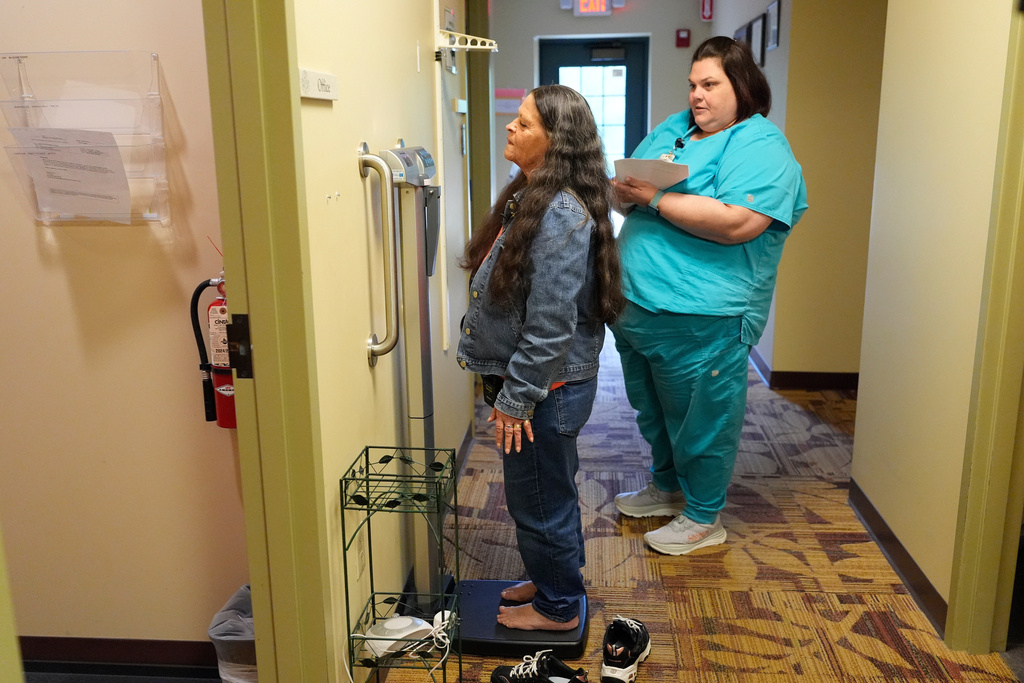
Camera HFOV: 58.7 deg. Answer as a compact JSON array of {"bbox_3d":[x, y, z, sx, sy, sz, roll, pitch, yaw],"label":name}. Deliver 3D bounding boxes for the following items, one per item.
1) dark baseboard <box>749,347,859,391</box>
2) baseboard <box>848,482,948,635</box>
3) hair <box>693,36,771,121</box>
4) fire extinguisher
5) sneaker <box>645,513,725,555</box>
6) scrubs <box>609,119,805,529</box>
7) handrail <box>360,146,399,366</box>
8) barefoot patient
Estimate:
[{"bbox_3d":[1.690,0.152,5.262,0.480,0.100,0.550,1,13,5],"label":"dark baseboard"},{"bbox_3d":[1.252,0.671,2.997,0.015,0.100,0.995,1,13,5],"label":"baseboard"},{"bbox_3d":[0.694,-0.826,2.873,0.235,0.255,0.210,-10,16,-36],"label":"hair"},{"bbox_3d":[-0.653,0.013,2.104,0.170,0.393,0.120,1,13,5],"label":"fire extinguisher"},{"bbox_3d":[0.595,0.643,3.129,0.285,0.112,0.108,-4,13,-15],"label":"sneaker"},{"bbox_3d":[0.640,-0.056,3.054,0.550,1.390,0.600,-7,14,-26],"label":"scrubs"},{"bbox_3d":[-0.326,-0.204,2.230,0.078,0.553,0.083,1,13,5],"label":"handrail"},{"bbox_3d":[0.075,0.072,2.426,0.440,1.450,0.470,0,13,1],"label":"barefoot patient"}]

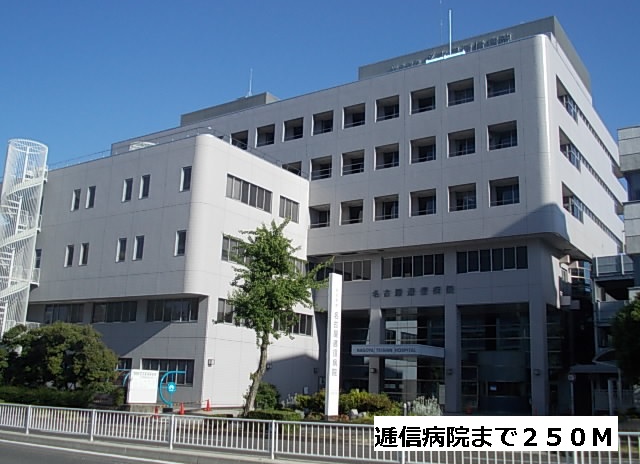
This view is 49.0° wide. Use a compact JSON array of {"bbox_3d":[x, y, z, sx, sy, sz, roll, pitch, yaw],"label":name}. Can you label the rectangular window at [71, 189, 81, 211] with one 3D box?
[{"bbox_3d":[-18.106,-2.357,52.449,0.863,1.600,0.250,-7,-16,34],"label":"rectangular window"}]

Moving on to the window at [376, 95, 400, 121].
[{"bbox_3d":[5.211,-9.259,53.109,1.950,1.734,0.300,-7,-16,34],"label":"window"}]

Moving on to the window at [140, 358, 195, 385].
[{"bbox_3d":[-9.907,9.168,45.727,4.833,1.675,0.200,-7,-16,34],"label":"window"}]

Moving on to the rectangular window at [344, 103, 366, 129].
[{"bbox_3d":[2.715,-9.044,54.935,1.992,1.764,0.250,-7,-16,33],"label":"rectangular window"}]

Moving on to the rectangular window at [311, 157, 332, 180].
[{"bbox_3d":[0.212,-4.968,55.503,1.905,1.758,0.300,-7,-16,34],"label":"rectangular window"}]

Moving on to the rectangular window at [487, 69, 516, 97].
[{"bbox_3d":[12.395,-10.064,47.856,1.966,1.778,0.300,-7,-16,34],"label":"rectangular window"}]

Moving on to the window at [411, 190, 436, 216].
[{"bbox_3d":[7.273,-1.978,49.173,2.015,1.812,0.300,-7,-16,33],"label":"window"}]

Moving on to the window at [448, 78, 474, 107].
[{"bbox_3d":[9.976,-9.778,49.484,1.966,1.778,0.300,-7,-16,34],"label":"window"}]

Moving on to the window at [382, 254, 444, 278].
[{"bbox_3d":[6.614,2.467,50.096,4.918,1.510,0.200,-7,-16,34],"label":"window"}]

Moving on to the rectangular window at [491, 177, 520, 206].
[{"bbox_3d":[12.126,-2.584,46.142,1.966,1.778,0.300,-7,-16,34],"label":"rectangular window"}]

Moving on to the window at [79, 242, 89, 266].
[{"bbox_3d":[-17.182,1.702,51.571,0.871,1.659,0.200,-7,-16,34],"label":"window"}]

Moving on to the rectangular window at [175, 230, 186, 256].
[{"bbox_3d":[-8.830,0.764,44.892,0.870,1.626,0.200,-7,-16,33],"label":"rectangular window"}]

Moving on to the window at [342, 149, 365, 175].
[{"bbox_3d":[2.639,-5.258,53.883,1.918,1.758,0.300,-7,-16,34],"label":"window"}]

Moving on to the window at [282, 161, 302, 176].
[{"bbox_3d":[-2.318,-4.659,57.273,1.992,1.764,0.250,-7,-16,33],"label":"window"}]

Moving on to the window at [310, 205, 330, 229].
[{"bbox_3d":[0.033,-1.153,54.286,1.966,1.778,0.300,-7,-16,34],"label":"window"}]

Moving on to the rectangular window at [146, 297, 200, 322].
[{"bbox_3d":[-9.611,5.171,45.933,4.678,1.503,0.150,-7,-16,33],"label":"rectangular window"}]

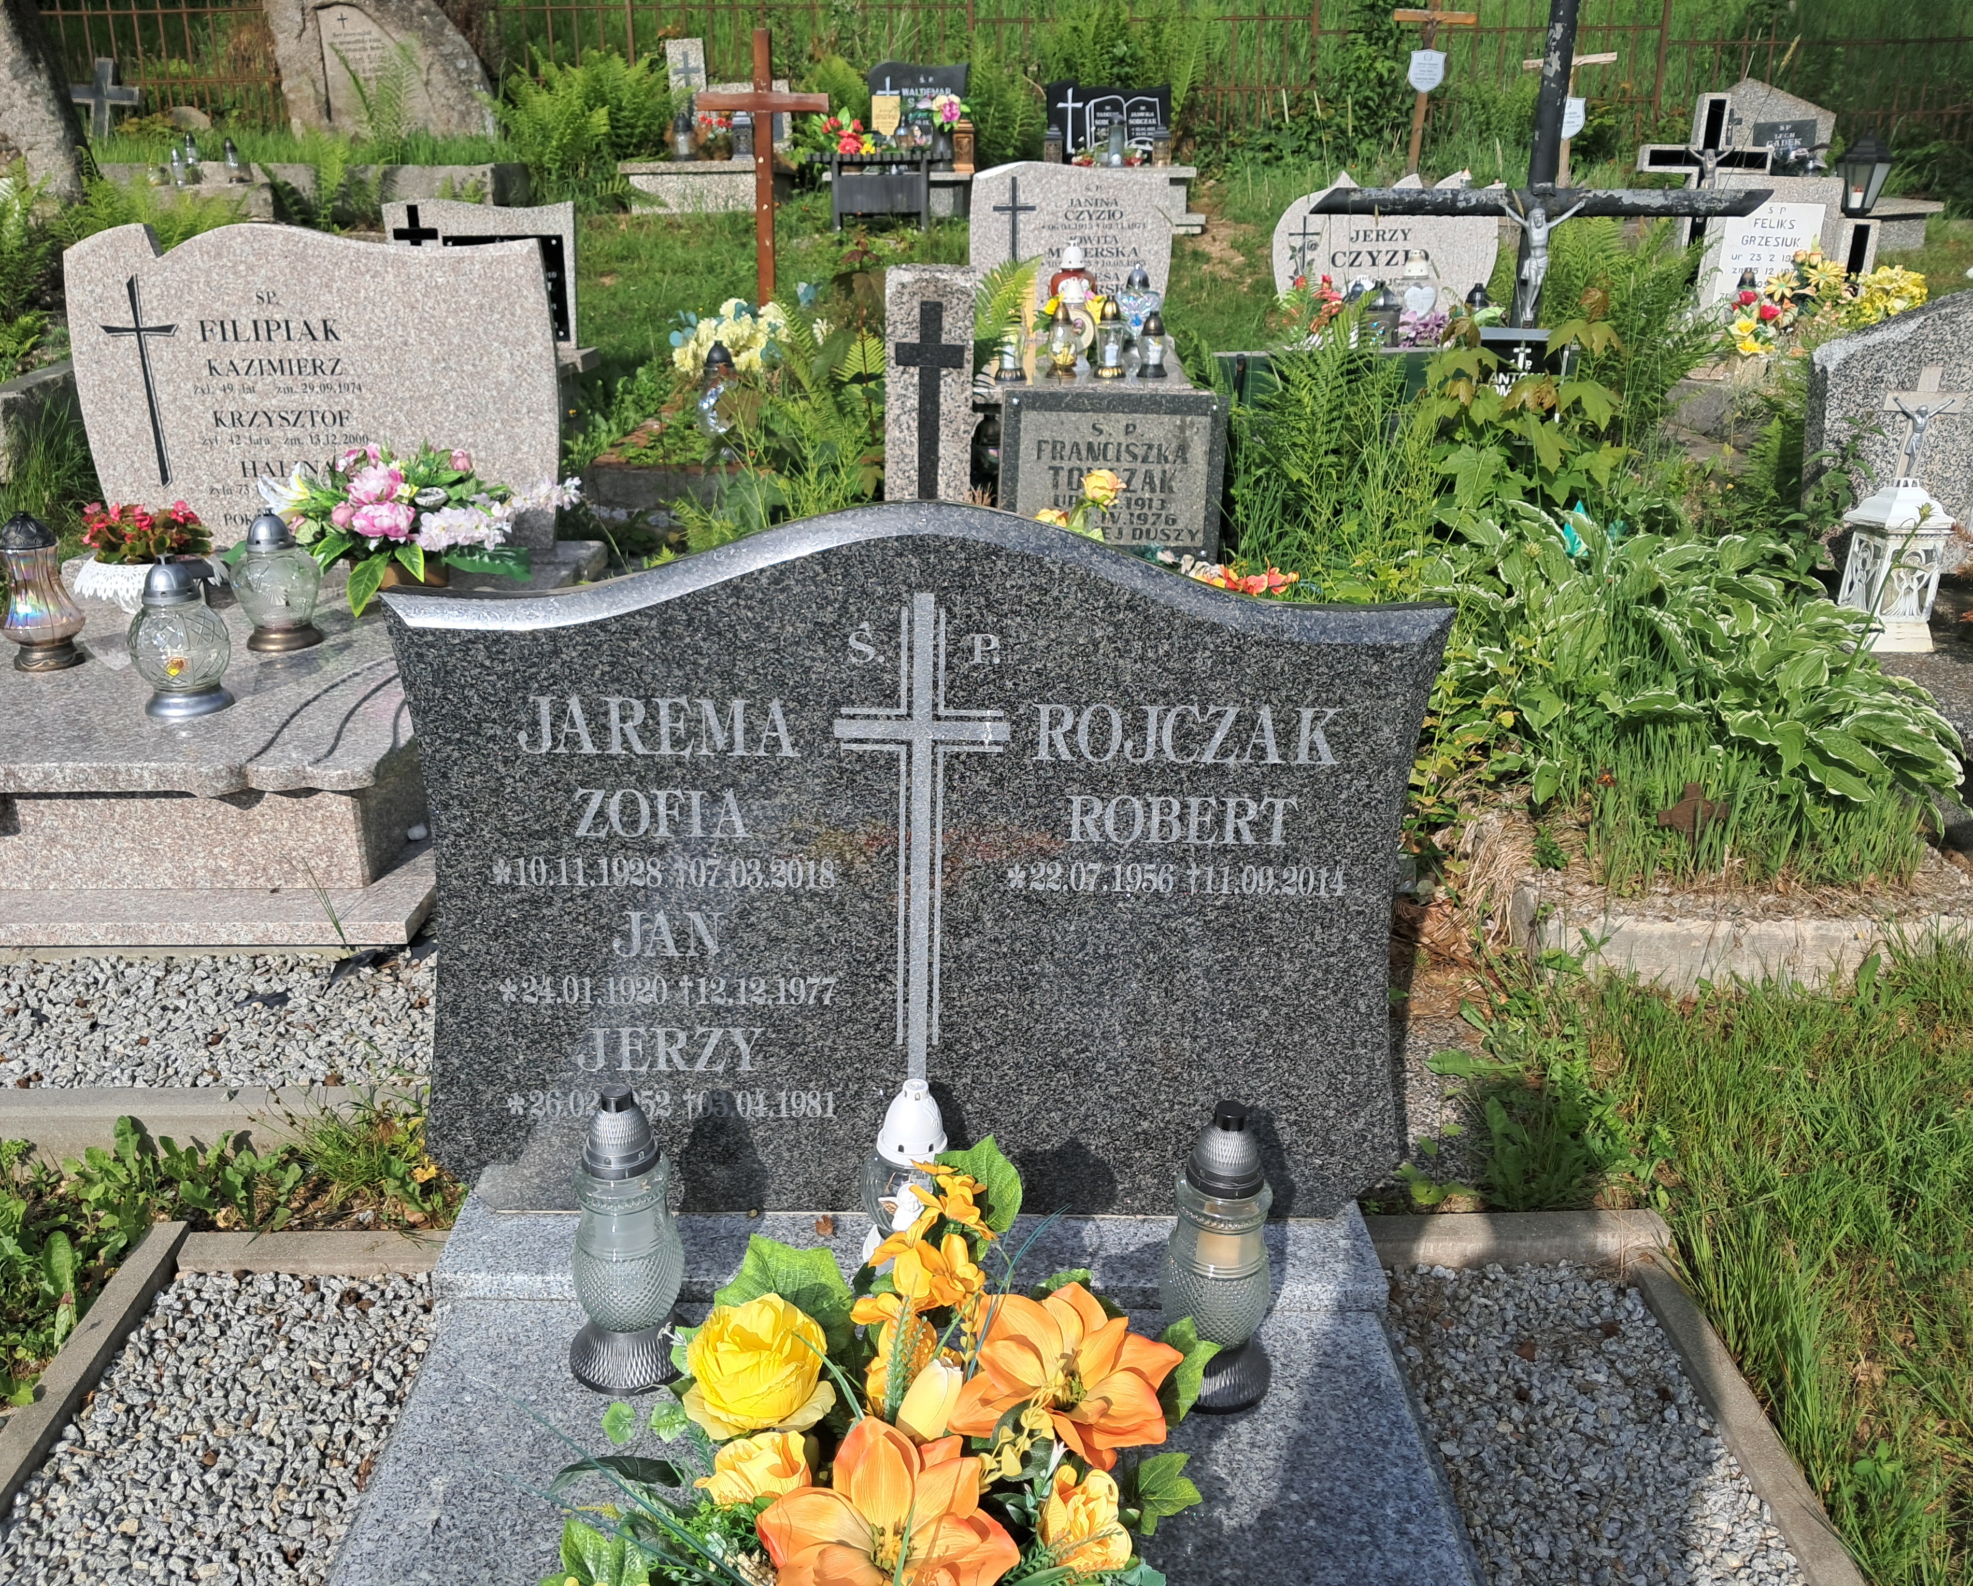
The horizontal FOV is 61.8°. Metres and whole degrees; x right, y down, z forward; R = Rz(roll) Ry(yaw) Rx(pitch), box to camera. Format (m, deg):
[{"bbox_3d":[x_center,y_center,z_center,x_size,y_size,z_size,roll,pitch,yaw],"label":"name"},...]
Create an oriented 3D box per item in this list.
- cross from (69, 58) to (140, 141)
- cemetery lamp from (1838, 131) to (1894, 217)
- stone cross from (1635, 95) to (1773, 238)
[{"bbox_3d":[-4.979,-3.889,9.300,0.400,0.500,0.070,6,20,-3],"label":"cross"},{"bbox_3d":[3.607,-2.542,6.752,0.230,0.330,0.220,6,18,17],"label":"cemetery lamp"},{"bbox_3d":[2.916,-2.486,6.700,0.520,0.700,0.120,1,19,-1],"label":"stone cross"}]

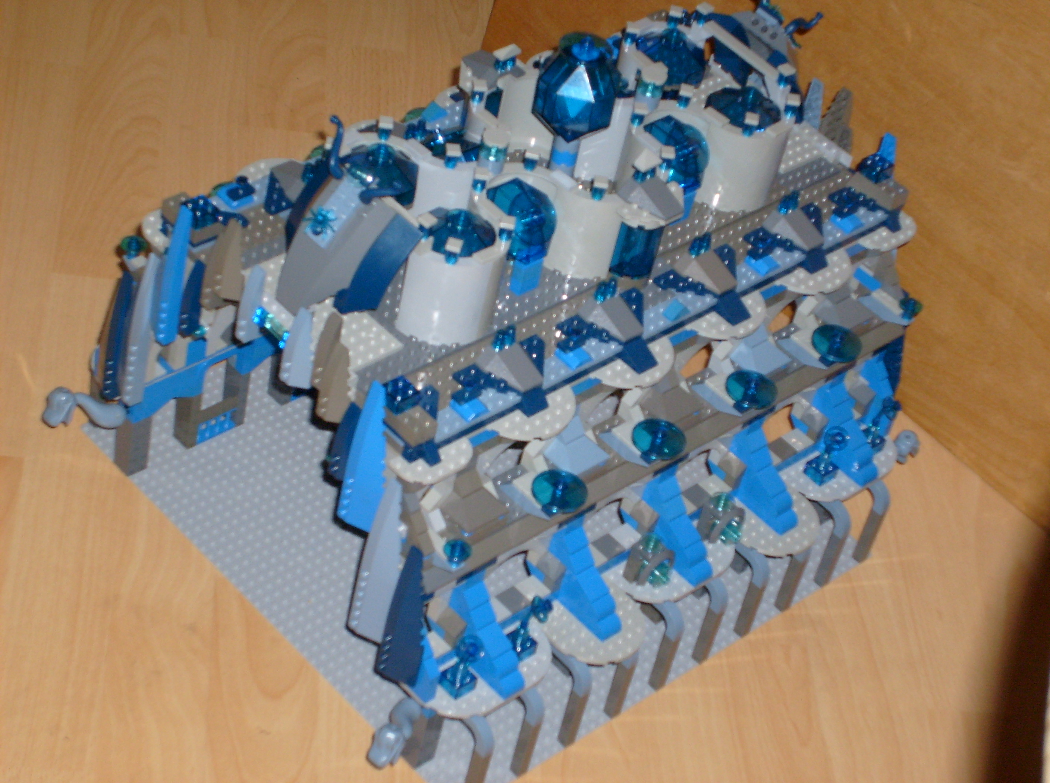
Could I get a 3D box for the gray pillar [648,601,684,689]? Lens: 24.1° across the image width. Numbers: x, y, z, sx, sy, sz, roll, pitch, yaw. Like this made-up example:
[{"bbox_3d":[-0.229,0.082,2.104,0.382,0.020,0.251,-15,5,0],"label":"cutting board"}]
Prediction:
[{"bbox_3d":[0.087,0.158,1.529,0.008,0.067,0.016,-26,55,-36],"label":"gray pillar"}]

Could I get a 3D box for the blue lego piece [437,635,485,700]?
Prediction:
[{"bbox_3d":[-0.036,0.154,1.394,0.017,0.040,0.018,-27,56,-36],"label":"blue lego piece"}]

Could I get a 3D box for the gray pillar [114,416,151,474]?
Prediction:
[{"bbox_3d":[-0.254,0.030,1.594,0.016,0.048,0.016,-26,55,-36],"label":"gray pillar"}]

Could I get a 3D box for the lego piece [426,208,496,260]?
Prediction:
[{"bbox_3d":[-0.038,-0.091,1.362,0.040,0.016,0.040,8,42,-7],"label":"lego piece"}]

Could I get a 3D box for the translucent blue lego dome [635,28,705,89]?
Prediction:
[{"bbox_3d":[0.093,-0.208,1.529,0.041,0.018,0.041,-26,55,-36],"label":"translucent blue lego dome"}]

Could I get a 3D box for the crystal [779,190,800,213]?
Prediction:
[{"bbox_3d":[0.162,-0.116,1.506,0.016,0.011,0.008,-27,56,-36],"label":"crystal"}]

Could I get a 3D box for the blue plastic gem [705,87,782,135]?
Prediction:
[{"bbox_3d":[0.132,-0.171,1.481,0.047,0.018,0.047,8,42,-7],"label":"blue plastic gem"}]

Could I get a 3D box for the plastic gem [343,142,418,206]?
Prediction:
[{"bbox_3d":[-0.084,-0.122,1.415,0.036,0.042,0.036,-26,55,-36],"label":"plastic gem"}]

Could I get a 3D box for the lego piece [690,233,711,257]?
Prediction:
[{"bbox_3d":[0.104,-0.087,1.458,0.016,0.011,0.008,-27,56,-36],"label":"lego piece"}]

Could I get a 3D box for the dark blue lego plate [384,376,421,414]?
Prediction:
[{"bbox_3d":[-0.068,0.001,1.334,0.016,0.011,0.016,-26,55,-36],"label":"dark blue lego plate"}]

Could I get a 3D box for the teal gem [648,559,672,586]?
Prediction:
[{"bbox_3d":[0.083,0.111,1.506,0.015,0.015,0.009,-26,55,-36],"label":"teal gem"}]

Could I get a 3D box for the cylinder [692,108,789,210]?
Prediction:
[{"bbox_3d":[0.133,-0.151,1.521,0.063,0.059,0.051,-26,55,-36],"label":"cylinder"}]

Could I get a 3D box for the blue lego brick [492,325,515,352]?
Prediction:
[{"bbox_3d":[-0.011,-0.028,1.370,0.016,0.011,0.008,-26,55,-36],"label":"blue lego brick"}]

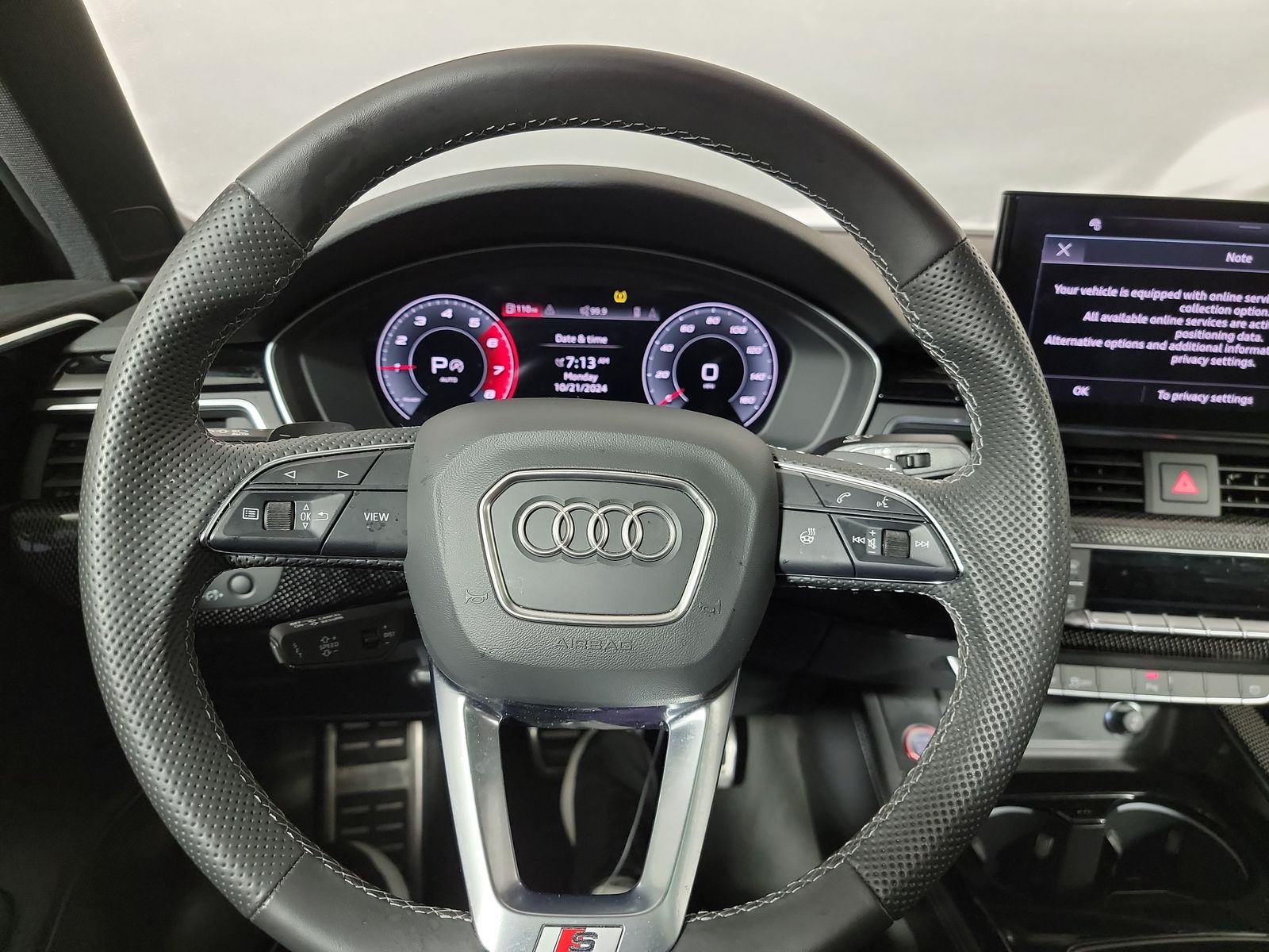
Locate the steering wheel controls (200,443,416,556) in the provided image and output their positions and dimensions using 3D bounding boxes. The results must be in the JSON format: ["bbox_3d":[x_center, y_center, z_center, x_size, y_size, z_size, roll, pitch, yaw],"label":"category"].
[{"bbox_3d":[-0.124,0.009,0.339,0.080,0.040,0.022,3,-4,-5],"label":"steering wheel controls"}]

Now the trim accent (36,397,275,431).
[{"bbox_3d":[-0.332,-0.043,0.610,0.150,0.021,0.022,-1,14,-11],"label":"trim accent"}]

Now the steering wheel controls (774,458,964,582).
[{"bbox_3d":[0.095,0.019,0.359,0.076,0.042,0.022,3,-4,-5],"label":"steering wheel controls"}]

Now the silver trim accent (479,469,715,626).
[{"bbox_3d":[-0.014,0.028,0.340,0.090,0.058,0.012,3,-4,-5],"label":"silver trim accent"}]

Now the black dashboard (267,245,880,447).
[{"bbox_3d":[-0.041,-0.083,0.590,0.392,0.138,0.070,2,8,-5],"label":"black dashboard"}]

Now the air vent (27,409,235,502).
[{"bbox_3d":[-0.341,-0.015,0.605,0.133,0.060,0.040,-1,14,-11],"label":"air vent"}]

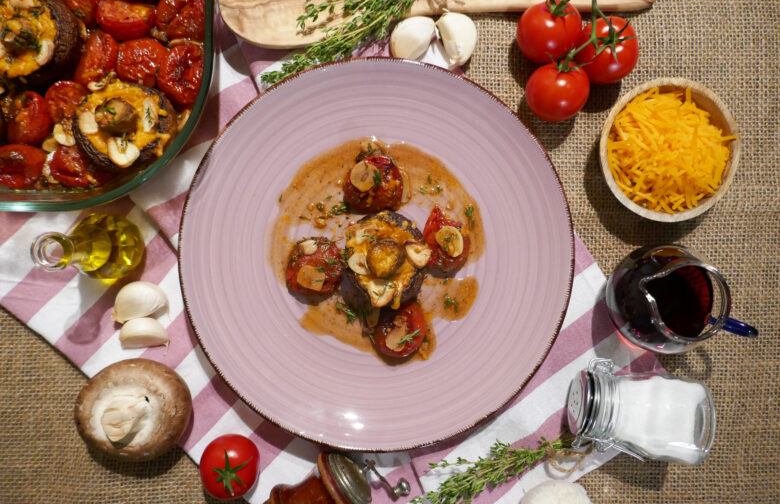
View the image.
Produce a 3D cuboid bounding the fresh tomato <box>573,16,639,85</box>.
[{"bbox_3d":[0.149,-0.139,0.372,0.043,0.042,0.043,0,85,3],"label":"fresh tomato"}]

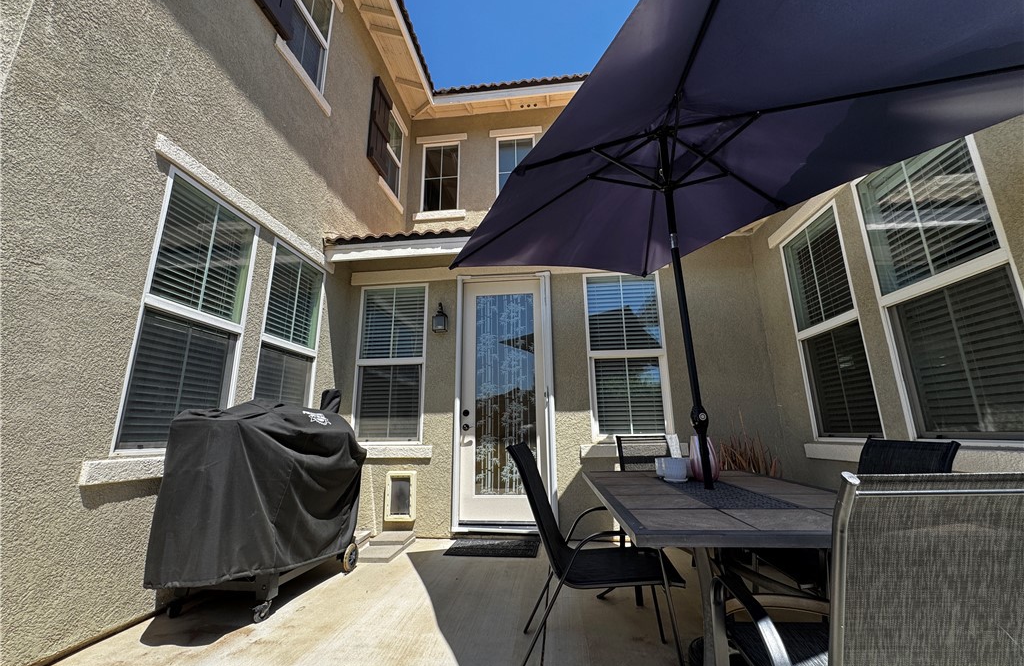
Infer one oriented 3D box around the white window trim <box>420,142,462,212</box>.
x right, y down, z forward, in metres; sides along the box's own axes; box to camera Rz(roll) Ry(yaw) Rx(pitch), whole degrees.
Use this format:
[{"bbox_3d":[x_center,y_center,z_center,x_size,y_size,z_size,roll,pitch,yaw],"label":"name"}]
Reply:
[{"bbox_3d":[-1.157,-2.548,6.733,0.630,1.240,0.100,-2,-14,6],"label":"white window trim"}]

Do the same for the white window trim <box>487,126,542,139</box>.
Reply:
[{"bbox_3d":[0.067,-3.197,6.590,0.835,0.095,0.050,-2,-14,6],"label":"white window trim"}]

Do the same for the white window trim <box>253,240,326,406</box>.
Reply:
[{"bbox_3d":[-1.894,0.117,3.563,0.060,1.680,0.752,-2,-14,6],"label":"white window trim"}]

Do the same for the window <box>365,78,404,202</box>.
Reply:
[{"bbox_3d":[-1.727,-2.647,5.805,0.090,1.180,1.000,-2,-14,6],"label":"window"}]

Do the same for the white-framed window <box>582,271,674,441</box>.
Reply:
[{"bbox_3d":[1.126,0.210,4.085,0.750,1.680,0.070,-2,-14,6],"label":"white-framed window"}]

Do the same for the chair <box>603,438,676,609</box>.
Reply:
[{"bbox_3d":[1.018,1.176,2.801,0.530,0.930,0.700,-2,-14,6],"label":"chair"}]

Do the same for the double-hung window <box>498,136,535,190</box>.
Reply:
[{"bbox_3d":[0.075,-2.589,6.618,0.620,1.210,0.100,-2,-14,6],"label":"double-hung window"}]

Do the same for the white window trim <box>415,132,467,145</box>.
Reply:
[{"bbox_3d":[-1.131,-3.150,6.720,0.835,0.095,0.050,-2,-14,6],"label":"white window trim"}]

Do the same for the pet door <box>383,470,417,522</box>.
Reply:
[{"bbox_3d":[-1.081,1.580,4.025,0.310,0.465,0.060,-2,-14,6],"label":"pet door"}]

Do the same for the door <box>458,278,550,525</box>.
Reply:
[{"bbox_3d":[-0.081,0.594,4.200,0.970,2.500,0.100,-2,-14,6],"label":"door"}]

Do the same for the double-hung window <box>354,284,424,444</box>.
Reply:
[{"bbox_3d":[-1.263,0.305,4.344,0.745,1.680,0.070,-2,-14,6],"label":"double-hung window"}]

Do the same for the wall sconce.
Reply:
[{"bbox_3d":[-0.748,-0.158,4.331,0.150,0.330,0.190,-2,-14,6],"label":"wall sconce"}]

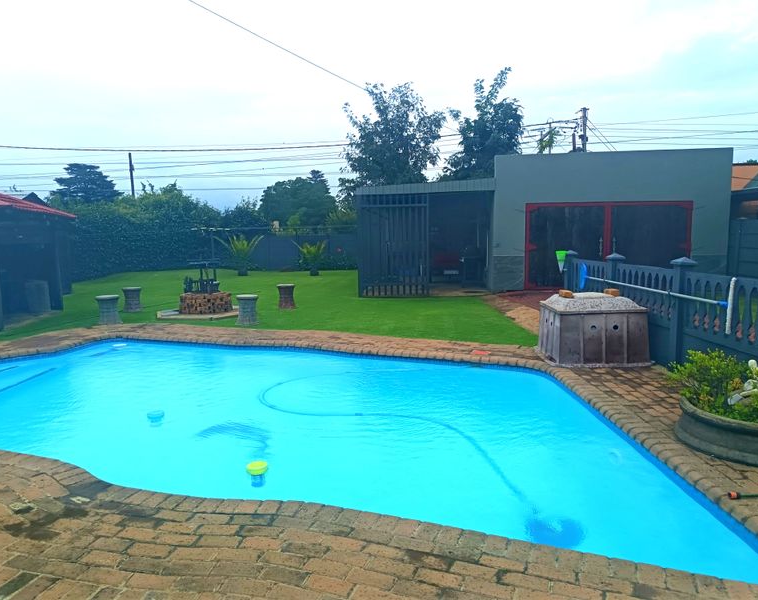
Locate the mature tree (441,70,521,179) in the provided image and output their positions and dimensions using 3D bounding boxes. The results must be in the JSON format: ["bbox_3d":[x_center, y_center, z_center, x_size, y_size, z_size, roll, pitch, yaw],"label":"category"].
[{"bbox_3d":[4.629,-5.762,24.513,4.100,8.670,4.100,-1,6,0],"label":"mature tree"}]

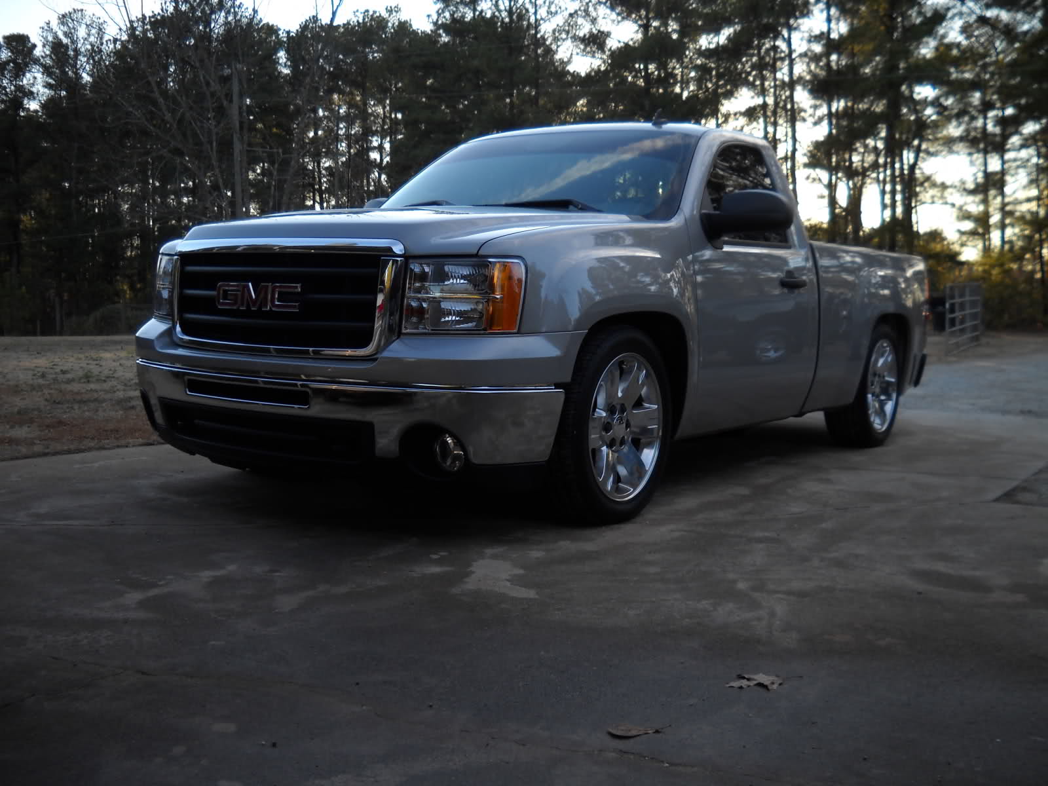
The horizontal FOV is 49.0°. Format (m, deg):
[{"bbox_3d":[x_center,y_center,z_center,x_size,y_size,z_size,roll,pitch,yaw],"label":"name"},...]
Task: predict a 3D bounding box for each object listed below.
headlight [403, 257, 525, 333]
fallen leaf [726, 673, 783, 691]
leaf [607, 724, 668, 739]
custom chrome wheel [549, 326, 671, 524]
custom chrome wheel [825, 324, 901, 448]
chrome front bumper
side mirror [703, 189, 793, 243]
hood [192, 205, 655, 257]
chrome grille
[{"bbox_3d":[-0.205,-0.316,3.774,0.360,0.247,0.240,4,6,35],"label":"headlight"},{"bbox_3d":[0.507,0.636,2.528,0.130,0.022,0.090,1,5,0],"label":"fallen leaf"},{"bbox_3d":[0.219,0.655,2.226,0.122,0.020,0.060,0,5,-9],"label":"leaf"},{"bbox_3d":[0.286,0.118,4.340,0.265,0.748,0.748,4,6,35],"label":"custom chrome wheel"},{"bbox_3d":[2.007,-0.051,6.820,0.265,0.748,0.748,4,6,35],"label":"custom chrome wheel"},{"bbox_3d":[-0.837,0.049,4.205,2.000,0.285,0.500,4,6,35],"label":"chrome front bumper"},{"bbox_3d":[0.926,-0.733,4.739,0.290,0.217,0.240,4,6,35],"label":"side mirror"},{"bbox_3d":[-0.551,-0.646,4.539,1.620,0.257,1.310,4,6,35],"label":"hood"},{"bbox_3d":[-0.909,-0.334,4.059,1.130,0.340,0.160,4,6,35],"label":"chrome grille"}]

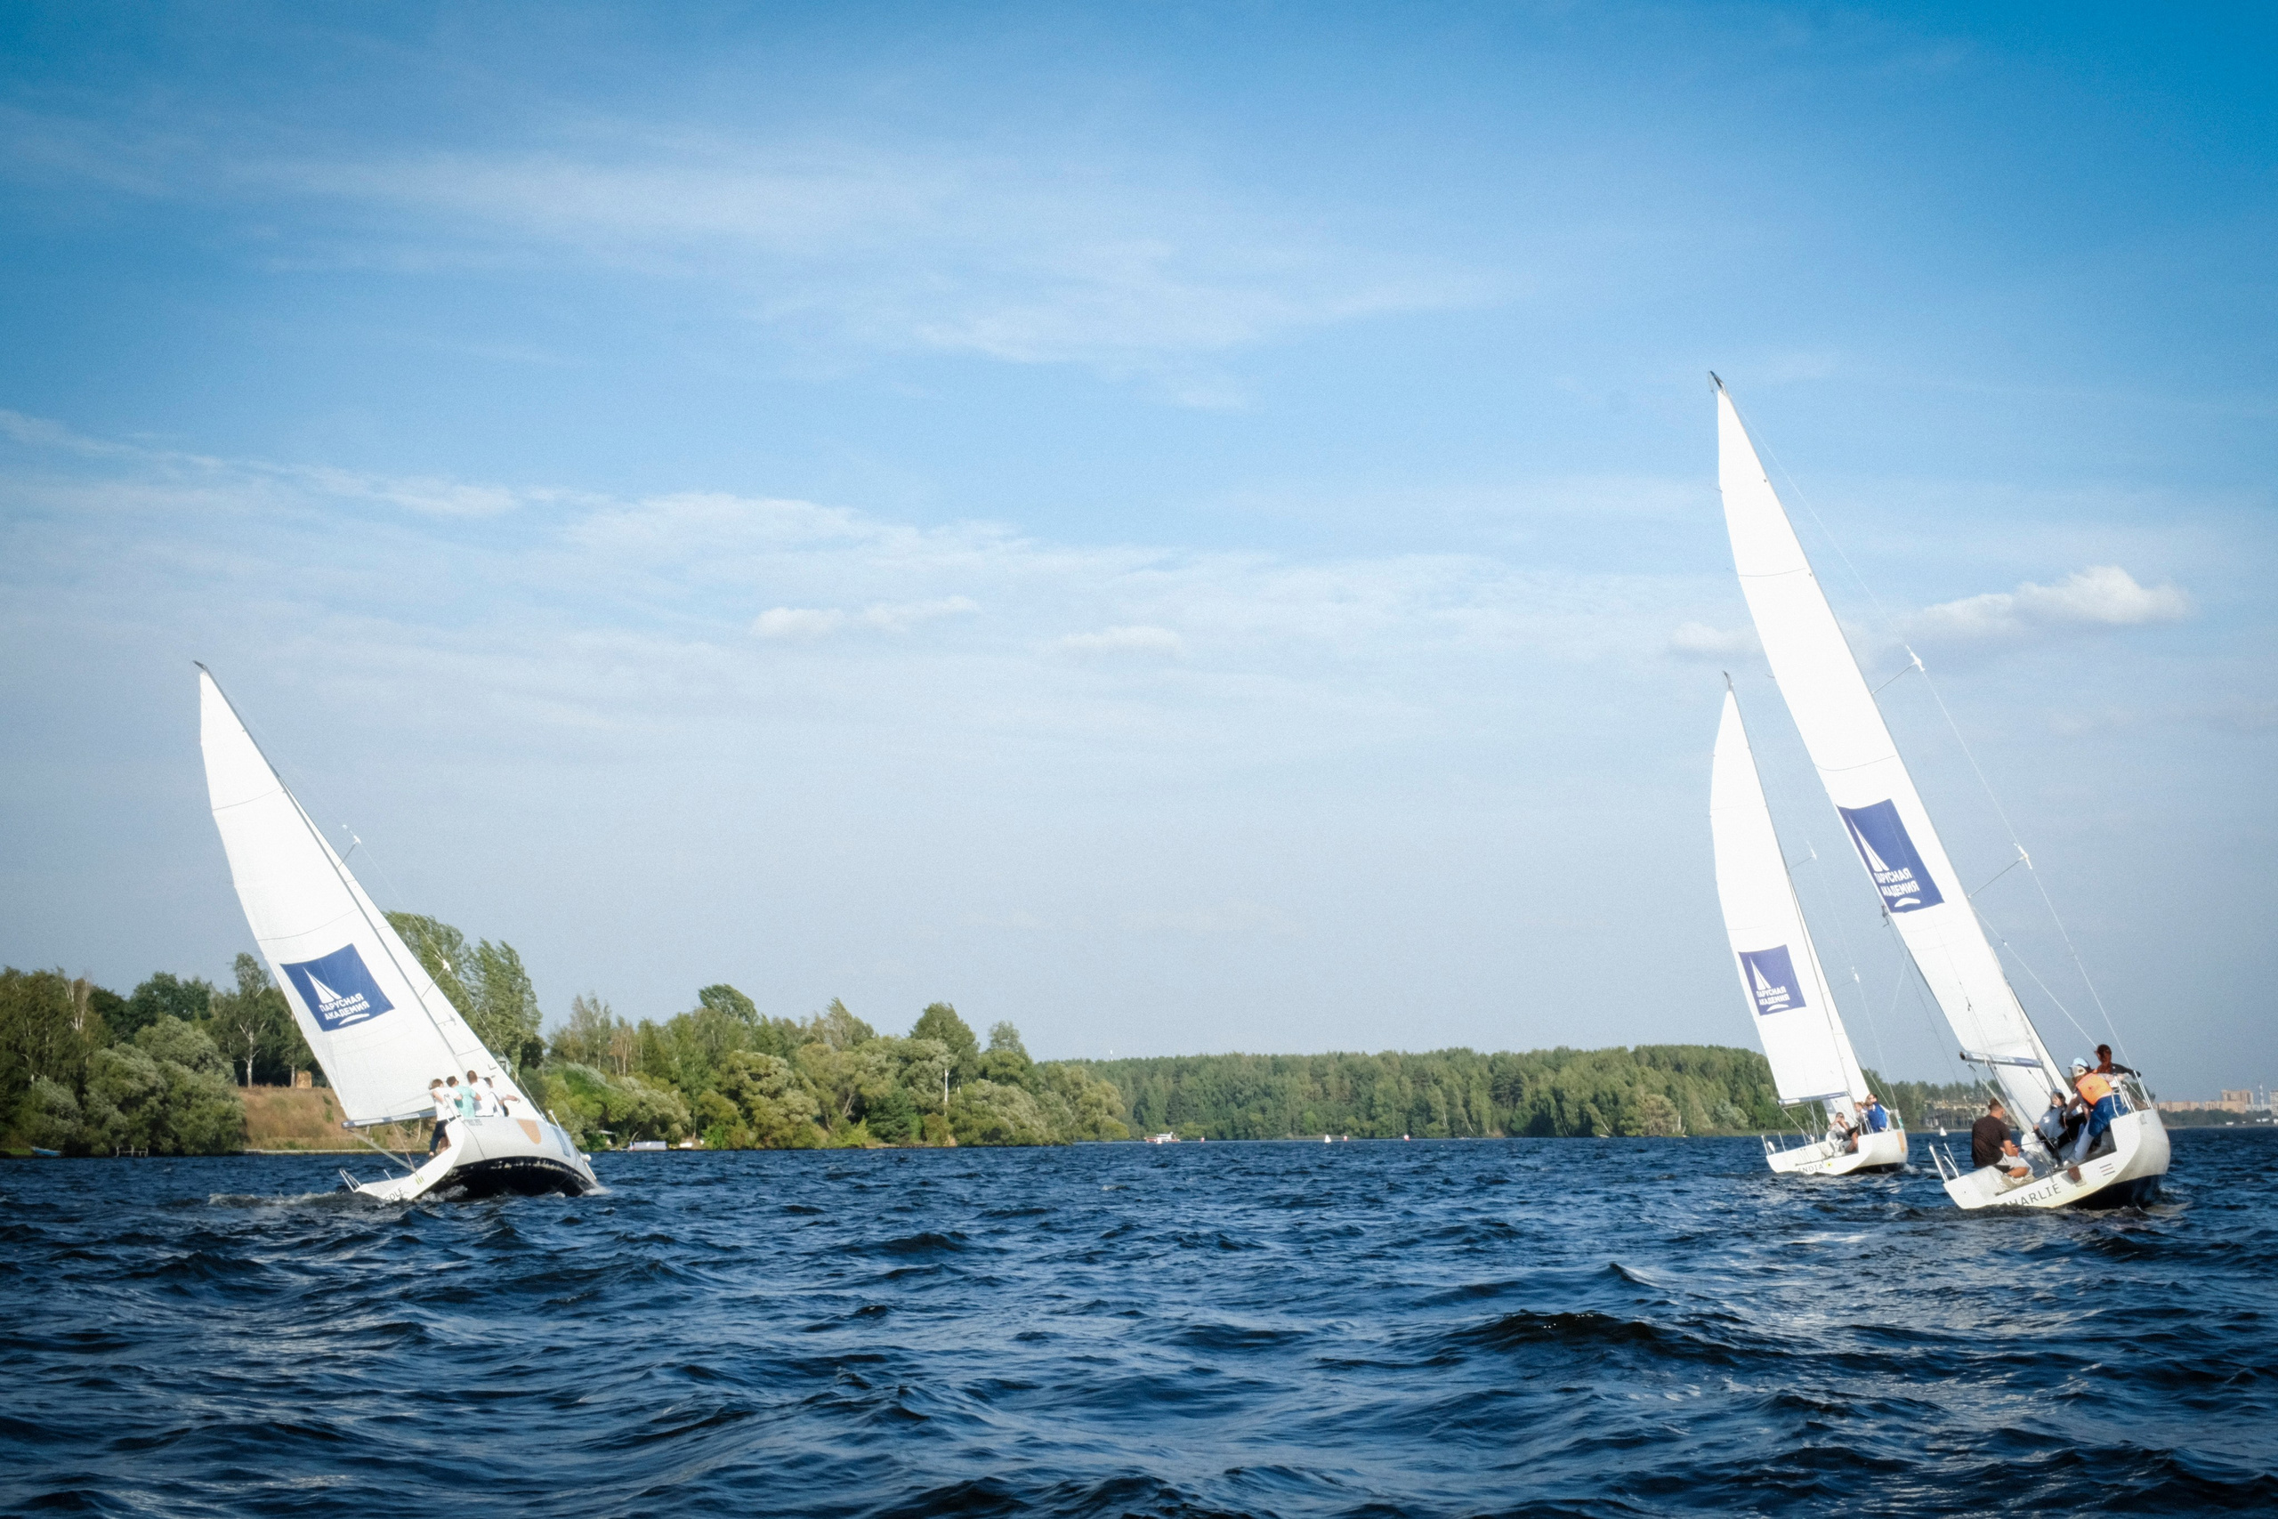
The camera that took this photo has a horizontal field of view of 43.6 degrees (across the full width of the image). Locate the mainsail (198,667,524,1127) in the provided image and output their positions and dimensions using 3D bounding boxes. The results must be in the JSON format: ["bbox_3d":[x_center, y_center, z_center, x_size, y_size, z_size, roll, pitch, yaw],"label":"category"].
[{"bbox_3d":[-16.140,2.504,52.687,0.750,10.500,3.900,-42,-15,22],"label":"mainsail"}]

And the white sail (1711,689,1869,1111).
[{"bbox_3d":[14.800,3.253,69.488,0.750,10.500,3.900,-24,-15,39],"label":"white sail"}]

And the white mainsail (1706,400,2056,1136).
[{"bbox_3d":[9.033,-0.657,38.005,0.750,10.500,3.900,-31,-18,30],"label":"white mainsail"}]

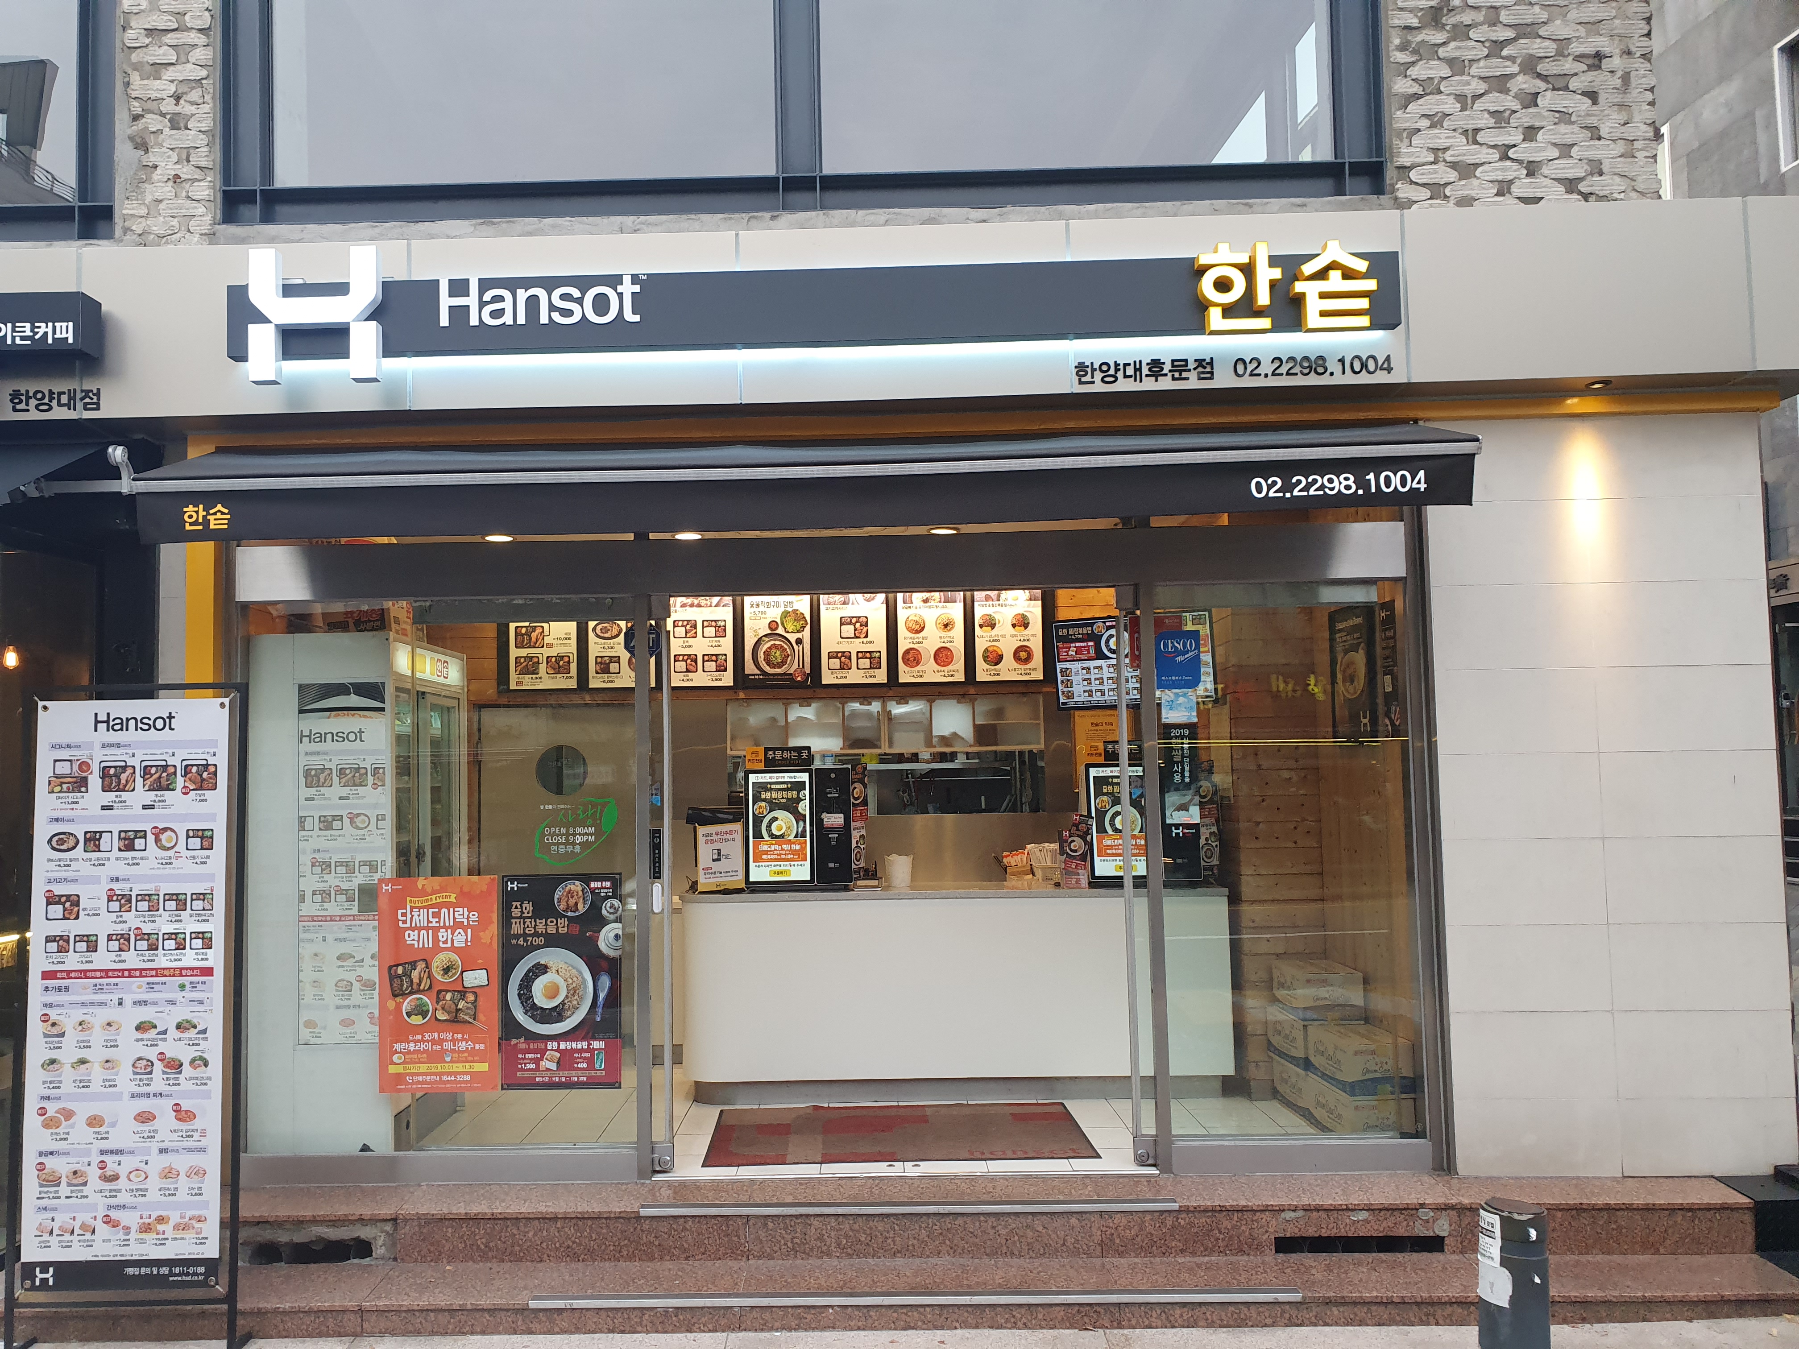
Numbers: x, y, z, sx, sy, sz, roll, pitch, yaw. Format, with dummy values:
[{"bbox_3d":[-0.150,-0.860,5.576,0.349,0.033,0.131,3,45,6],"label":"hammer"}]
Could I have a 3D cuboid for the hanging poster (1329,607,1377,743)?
[{"bbox_3d":[1.829,-0.003,5.431,0.020,0.530,0.420,-1,-4,-6],"label":"hanging poster"}]

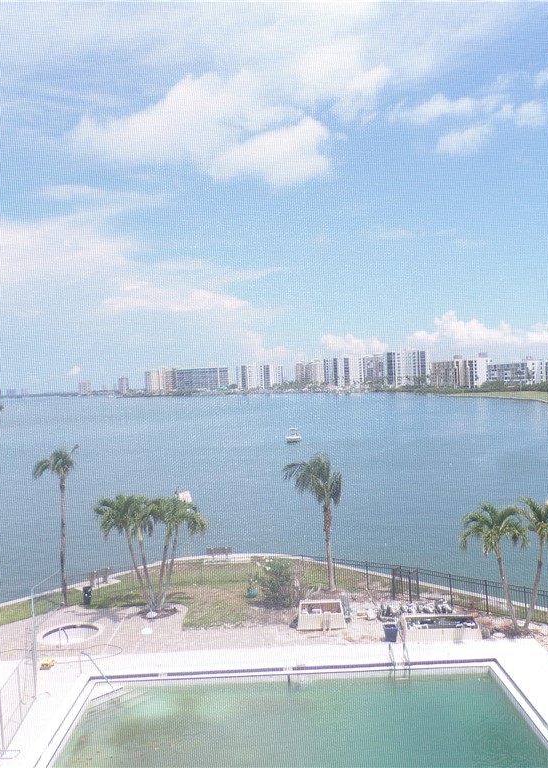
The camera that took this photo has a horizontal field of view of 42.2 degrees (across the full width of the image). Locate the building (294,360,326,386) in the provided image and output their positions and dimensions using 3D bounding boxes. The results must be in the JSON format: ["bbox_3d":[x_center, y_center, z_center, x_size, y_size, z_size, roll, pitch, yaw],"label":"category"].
[{"bbox_3d":[44.421,-8.233,870.012,34.000,36.000,22.000,-2,0,30],"label":"building"}]

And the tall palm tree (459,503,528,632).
[{"bbox_3d":[8.838,7.354,28.589,2.600,5.100,2.500,-2,0,0],"label":"tall palm tree"}]

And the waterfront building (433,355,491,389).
[{"bbox_3d":[153.517,-8.913,585.006,45.000,28.000,18.000,-2,0,45],"label":"waterfront building"}]

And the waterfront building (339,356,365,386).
[{"bbox_3d":[82.118,-9.626,755.011,30.000,35.500,22.000,-2,0,30],"label":"waterfront building"}]

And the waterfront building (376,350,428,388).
[{"bbox_3d":[117.340,-11.415,645.012,38.000,36.000,24.000,-2,0,23],"label":"waterfront building"}]

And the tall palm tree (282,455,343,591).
[{"bbox_3d":[1.887,6.784,34.890,2.700,6.800,2.600,-2,0,0],"label":"tall palm tree"}]

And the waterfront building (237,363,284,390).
[{"bbox_3d":[-17.531,-6.265,905.012,50.000,37.000,24.000,-2,0,23],"label":"waterfront building"}]

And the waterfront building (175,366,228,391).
[{"bbox_3d":[-99.498,-2.448,985.012,74.000,36.000,20.000,-2,0,14],"label":"waterfront building"}]

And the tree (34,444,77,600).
[{"bbox_3d":[-10.565,6.868,34.190,2.000,7.600,2.000,-2,0,0],"label":"tree"}]

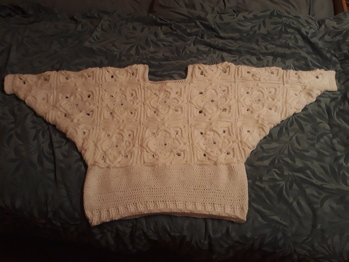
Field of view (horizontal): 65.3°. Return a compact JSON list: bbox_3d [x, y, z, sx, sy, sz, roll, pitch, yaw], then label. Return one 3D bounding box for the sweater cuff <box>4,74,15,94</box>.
[{"bbox_3d":[-0.679,-0.190,1.128,0.038,0.022,0.105,-14,63,-7],"label":"sweater cuff"}]

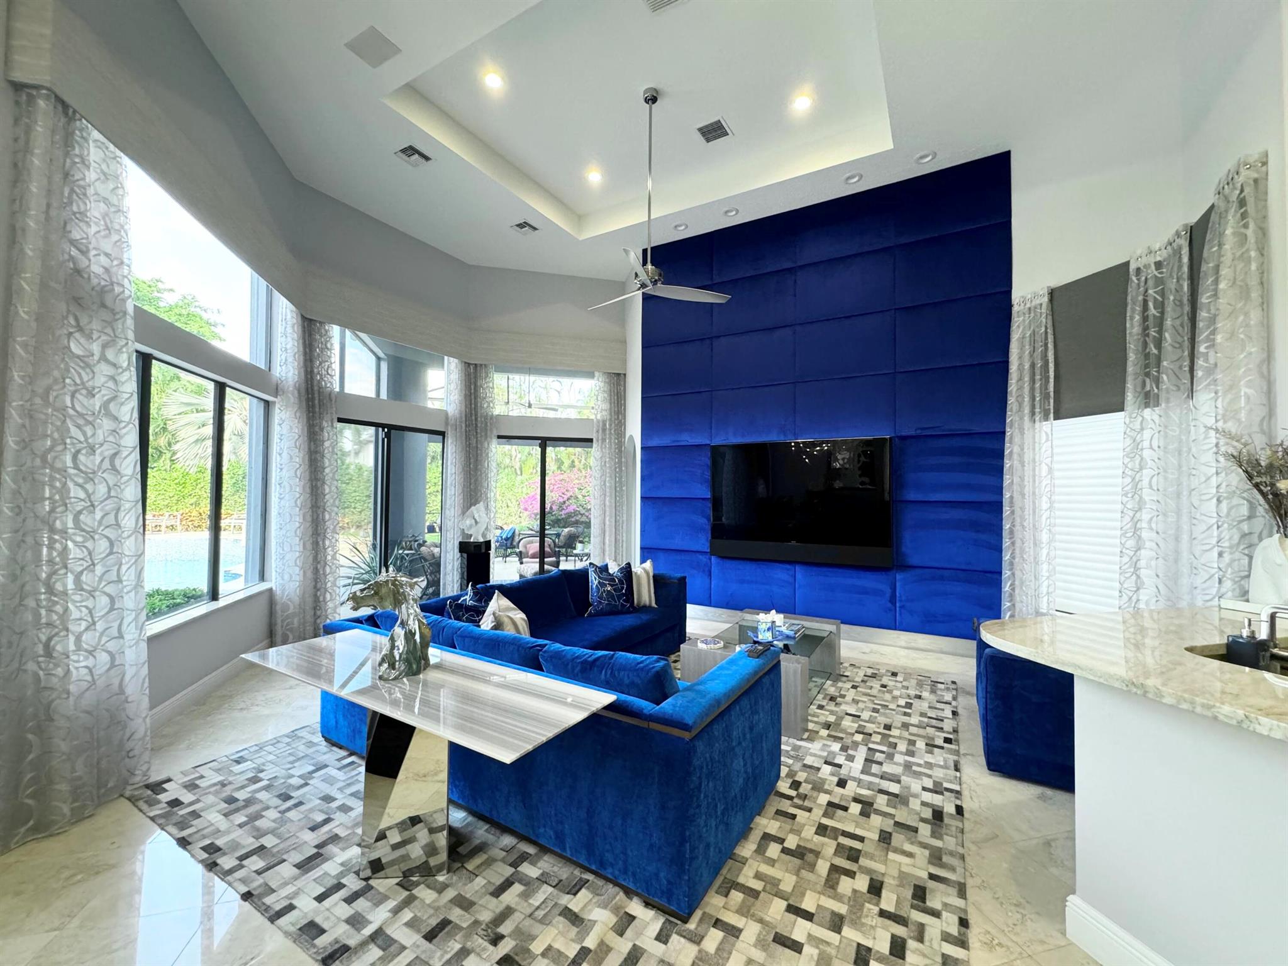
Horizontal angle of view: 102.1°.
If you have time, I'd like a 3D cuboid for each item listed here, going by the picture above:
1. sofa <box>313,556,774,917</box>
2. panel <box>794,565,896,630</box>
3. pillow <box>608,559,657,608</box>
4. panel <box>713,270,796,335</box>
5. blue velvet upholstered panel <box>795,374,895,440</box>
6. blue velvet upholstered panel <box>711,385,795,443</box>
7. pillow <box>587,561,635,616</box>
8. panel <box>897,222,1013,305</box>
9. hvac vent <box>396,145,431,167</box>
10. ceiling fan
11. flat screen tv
[{"bbox_3d":[-0.117,1.134,3.638,2.460,0.789,2.875,0,-1,32],"label":"sofa"},{"bbox_3d":[1.970,1.092,5.140,0.939,0.598,0.060,0,-1,30],"label":"panel"},{"bbox_3d":[-0.105,0.966,4.950,0.470,0.470,0.150,1,-16,-6],"label":"pillow"},{"bbox_3d":[1.181,-1.954,5.680,0.943,0.603,0.060,0,-1,30],"label":"panel"},{"bbox_3d":[1.983,-0.746,5.178,0.939,0.603,0.060,0,-1,30],"label":"blue velvet upholstered panel"},{"bbox_3d":[1.195,-0.747,5.723,0.944,0.615,0.072,0,-1,31],"label":"blue velvet upholstered panel"},{"bbox_3d":[-0.301,0.957,4.720,0.450,0.460,0.150,1,-16,-20],"label":"pillow"},{"bbox_3d":[2.816,-1.986,4.787,0.919,0.618,0.072,0,-1,31],"label":"panel"},{"bbox_3d":[-2.073,-2.926,4.685,0.251,0.031,0.251,0,-1,31],"label":"hvac vent"},{"bbox_3d":[0.006,-2.383,4.243,1.320,1.680,1.320,0,-1,30],"label":"ceiling fan"},{"bbox_3d":[1.559,0.186,5.399,1.834,1.235,0.092,0,-1,31],"label":"flat screen tv"}]

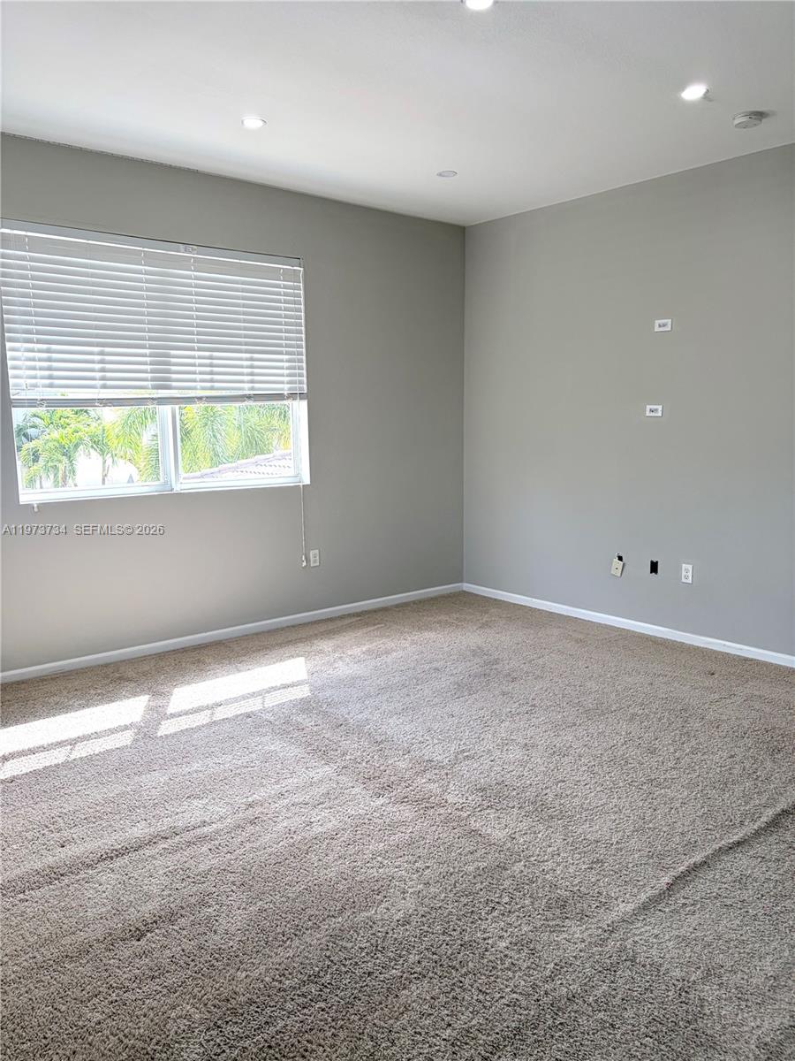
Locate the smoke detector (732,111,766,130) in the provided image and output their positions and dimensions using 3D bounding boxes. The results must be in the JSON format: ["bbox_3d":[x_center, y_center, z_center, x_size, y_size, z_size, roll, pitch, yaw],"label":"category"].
[{"bbox_3d":[1.682,-1.965,3.819,0.130,0.042,0.130,0,8,0],"label":"smoke detector"}]

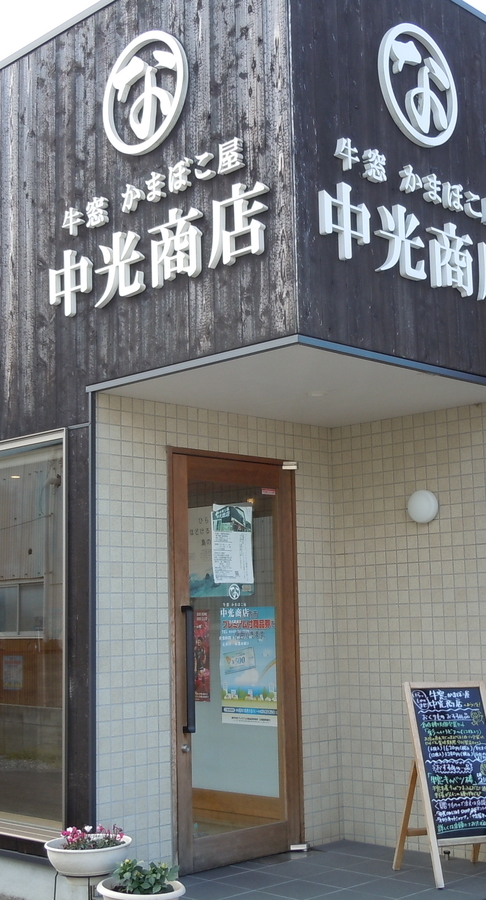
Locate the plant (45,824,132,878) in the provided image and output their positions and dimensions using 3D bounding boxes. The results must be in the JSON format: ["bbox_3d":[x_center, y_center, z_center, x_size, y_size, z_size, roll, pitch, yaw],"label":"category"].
[{"bbox_3d":[-0.637,1.650,4.720,0.360,0.195,0.360,-1,-8,0],"label":"plant"}]

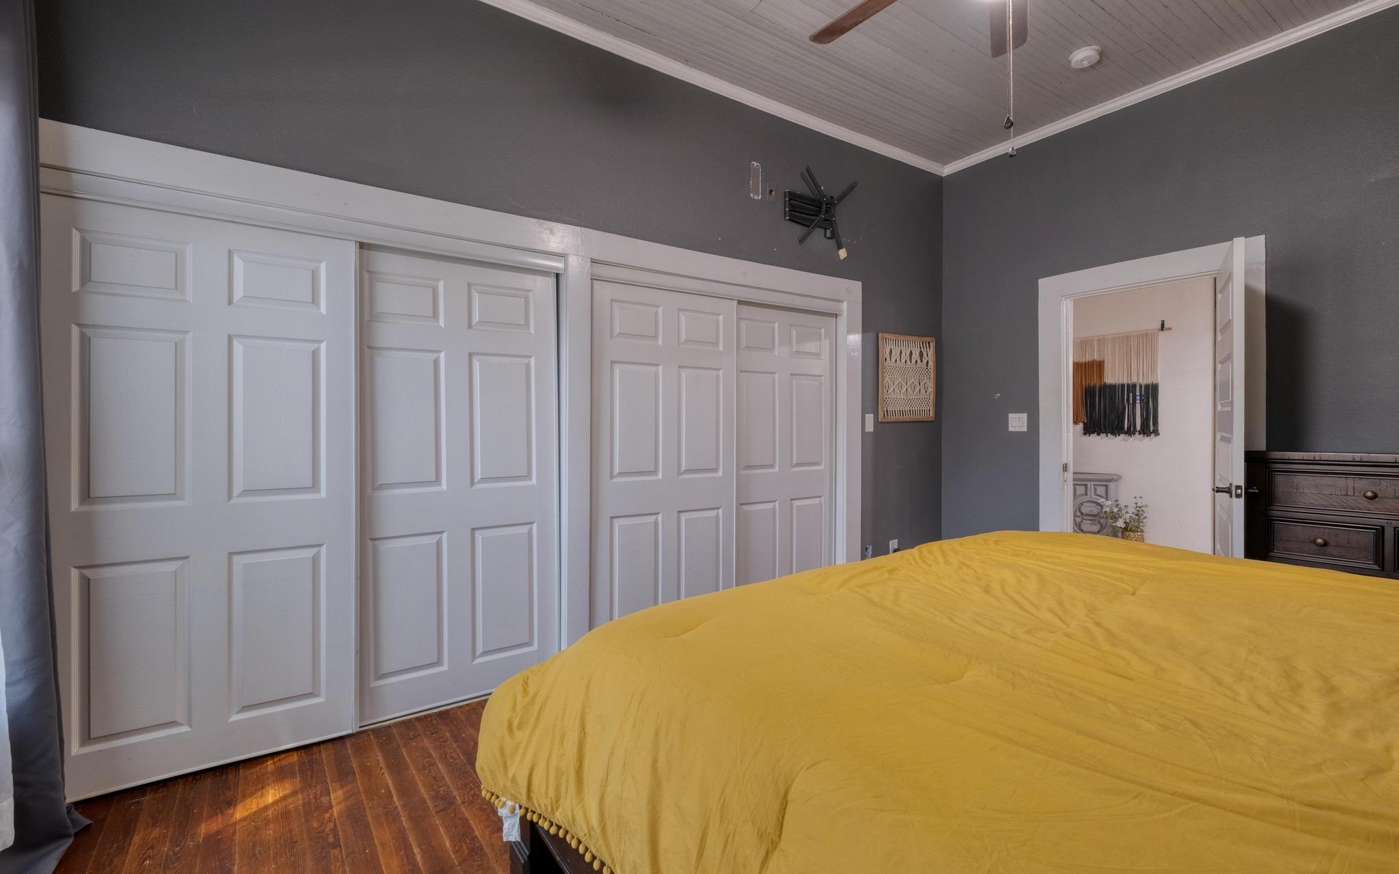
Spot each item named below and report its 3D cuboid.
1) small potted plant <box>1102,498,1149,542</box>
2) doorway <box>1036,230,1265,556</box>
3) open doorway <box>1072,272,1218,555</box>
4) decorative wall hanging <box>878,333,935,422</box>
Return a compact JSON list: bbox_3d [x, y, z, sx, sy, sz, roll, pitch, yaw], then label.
[{"bbox_3d":[3.808,0.771,5.200,0.370,0.460,0.390,0,0,-32],"label":"small potted plant"},{"bbox_3d":[2.471,0.104,3.294,0.080,2.197,1.074,0,0,-32],"label":"doorway"},{"bbox_3d":[2.487,0.176,3.307,0.120,2.052,0.740,0,0,-32],"label":"open doorway"},{"bbox_3d":[1.484,-0.411,4.131,0.603,0.612,0.030,0,0,-32],"label":"decorative wall hanging"}]

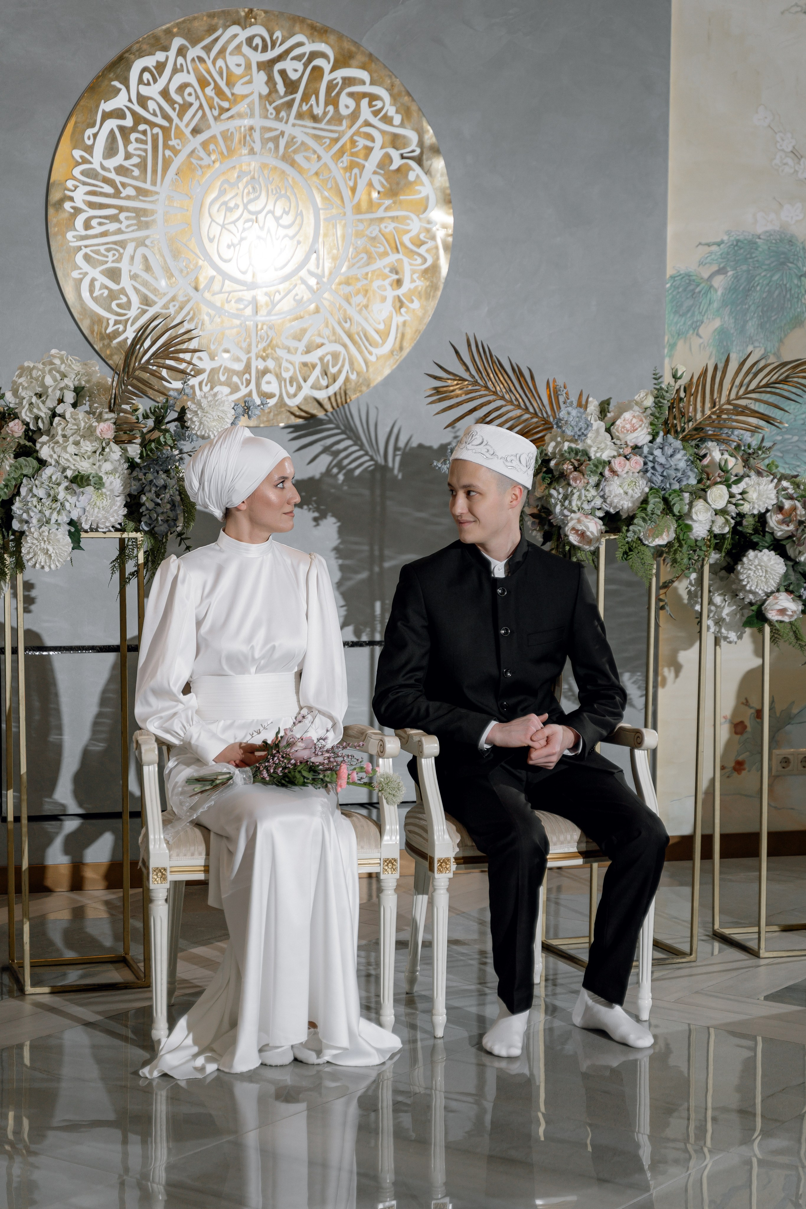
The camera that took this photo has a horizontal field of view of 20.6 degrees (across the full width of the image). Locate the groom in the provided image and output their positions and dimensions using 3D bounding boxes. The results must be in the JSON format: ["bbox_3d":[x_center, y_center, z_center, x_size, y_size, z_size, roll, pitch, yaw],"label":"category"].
[{"bbox_3d":[0.253,0.273,5.075,0.600,1.370,0.700,-1,5,-15],"label":"groom"}]

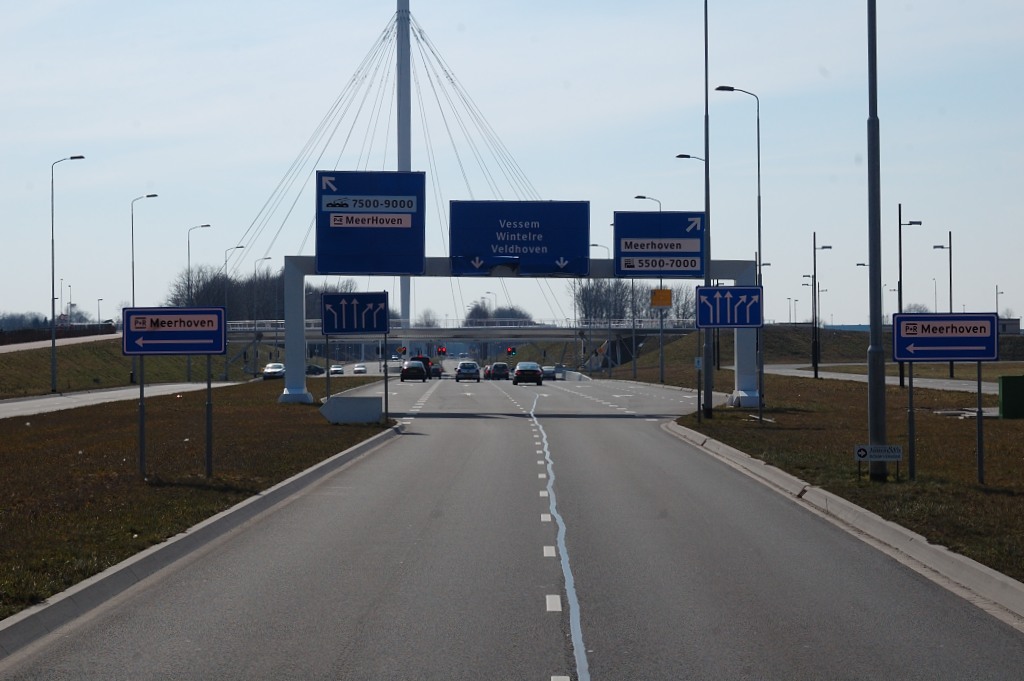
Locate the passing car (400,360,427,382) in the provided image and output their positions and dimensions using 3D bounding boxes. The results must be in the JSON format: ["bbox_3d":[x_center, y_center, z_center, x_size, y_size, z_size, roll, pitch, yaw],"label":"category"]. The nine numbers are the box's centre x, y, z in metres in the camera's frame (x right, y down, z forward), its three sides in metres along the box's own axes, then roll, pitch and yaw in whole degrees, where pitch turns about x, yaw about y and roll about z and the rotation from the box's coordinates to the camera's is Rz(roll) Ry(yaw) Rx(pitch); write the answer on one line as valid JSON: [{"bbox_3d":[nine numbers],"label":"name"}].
[{"bbox_3d":[-6.900,2.180,144.000,1.690,1.455,4.150,0,0,-1],"label":"passing car"}]

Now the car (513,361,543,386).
[{"bbox_3d":[0.990,2.030,125.000,1.750,1.420,4.400,0,-1,-1],"label":"car"}]

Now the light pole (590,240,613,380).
[{"bbox_3d":[7.893,-2.640,182.500,1.750,11.800,0.320,0,-1,1],"label":"light pole"}]

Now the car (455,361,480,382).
[{"bbox_3d":[-3.080,2.190,144.000,1.660,1.470,3.950,0,0,-1],"label":"car"}]

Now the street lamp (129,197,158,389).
[{"bbox_3d":[-22.961,-3.226,128.200,1.690,11.800,0.320,0,-1,1],"label":"street lamp"}]

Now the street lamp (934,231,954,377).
[{"bbox_3d":[28.900,-2.385,137.000,1.250,9.800,0.270,0,0,0],"label":"street lamp"}]

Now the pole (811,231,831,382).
[{"bbox_3d":[20.870,-2.335,137.000,1.200,9.800,0.270,0,0,0],"label":"pole"}]

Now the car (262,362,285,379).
[{"bbox_3d":[-20.700,2.730,179.000,1.750,1.460,4.300,0,0,1],"label":"car"}]

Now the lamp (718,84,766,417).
[{"bbox_3d":[7.350,-2.990,66.000,1.500,10.400,0.280,0,0,0],"label":"lamp"}]

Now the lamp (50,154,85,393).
[{"bbox_3d":[-22.157,-3.325,102.300,1.650,11.800,0.320,0,-1,1],"label":"lamp"}]

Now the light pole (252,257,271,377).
[{"bbox_3d":[-24.555,-2.263,202.200,1.680,11.800,0.320,0,-1,1],"label":"light pole"}]

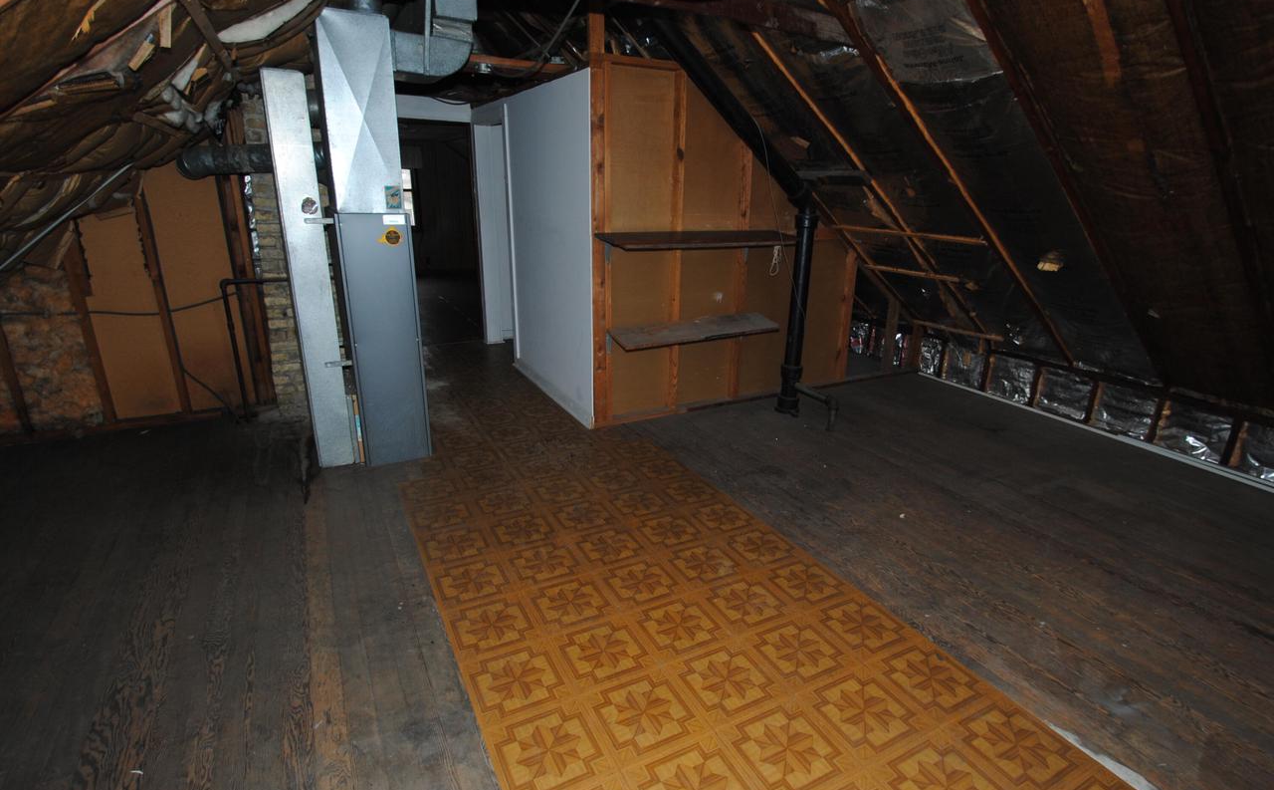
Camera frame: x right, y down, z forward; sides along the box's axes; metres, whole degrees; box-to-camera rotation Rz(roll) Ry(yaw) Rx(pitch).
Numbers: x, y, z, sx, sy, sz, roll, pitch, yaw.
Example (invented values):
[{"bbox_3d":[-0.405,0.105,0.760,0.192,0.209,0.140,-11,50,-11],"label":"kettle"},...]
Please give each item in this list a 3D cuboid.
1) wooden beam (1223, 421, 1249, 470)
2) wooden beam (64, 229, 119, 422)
[{"bbox_3d":[3.852,0.309,3.877,0.075,0.300,0.059,-7,20,-27],"label":"wooden beam"},{"bbox_3d":[-3.280,-0.409,3.626,0.053,1.186,0.084,-7,20,-27],"label":"wooden beam"}]

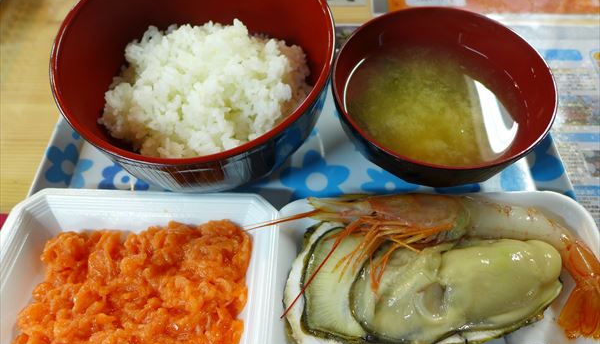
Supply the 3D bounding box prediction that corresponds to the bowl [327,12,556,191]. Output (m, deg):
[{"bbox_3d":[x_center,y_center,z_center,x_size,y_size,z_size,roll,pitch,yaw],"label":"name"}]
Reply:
[{"bbox_3d":[0.080,-0.035,0.254,0.116,0.064,0.116,-2,59,4],"label":"bowl"}]

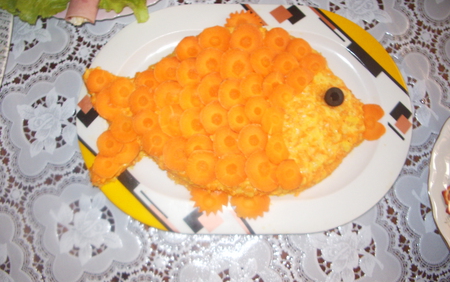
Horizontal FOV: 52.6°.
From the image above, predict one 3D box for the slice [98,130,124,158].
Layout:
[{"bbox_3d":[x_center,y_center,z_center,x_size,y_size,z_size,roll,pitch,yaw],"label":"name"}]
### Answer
[{"bbox_3d":[-0.114,0.003,0.452,0.027,0.005,0.027,0,82,3],"label":"slice"}]

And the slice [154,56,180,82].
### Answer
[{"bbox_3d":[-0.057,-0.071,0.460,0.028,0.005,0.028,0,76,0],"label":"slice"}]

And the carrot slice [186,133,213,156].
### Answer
[{"bbox_3d":[-0.024,0.006,0.434,0.026,0.004,0.026,0,86,0],"label":"carrot slice"}]

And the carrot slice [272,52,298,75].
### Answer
[{"bbox_3d":[0.060,-0.076,0.450,0.026,0.004,0.026,1,75,-6],"label":"carrot slice"}]

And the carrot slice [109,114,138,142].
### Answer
[{"bbox_3d":[-0.101,-0.012,0.453,0.029,0.004,0.028,0,83,-3],"label":"carrot slice"}]

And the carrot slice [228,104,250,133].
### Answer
[{"bbox_3d":[0.015,-0.021,0.434,0.025,0.004,0.025,0,81,-3],"label":"carrot slice"}]

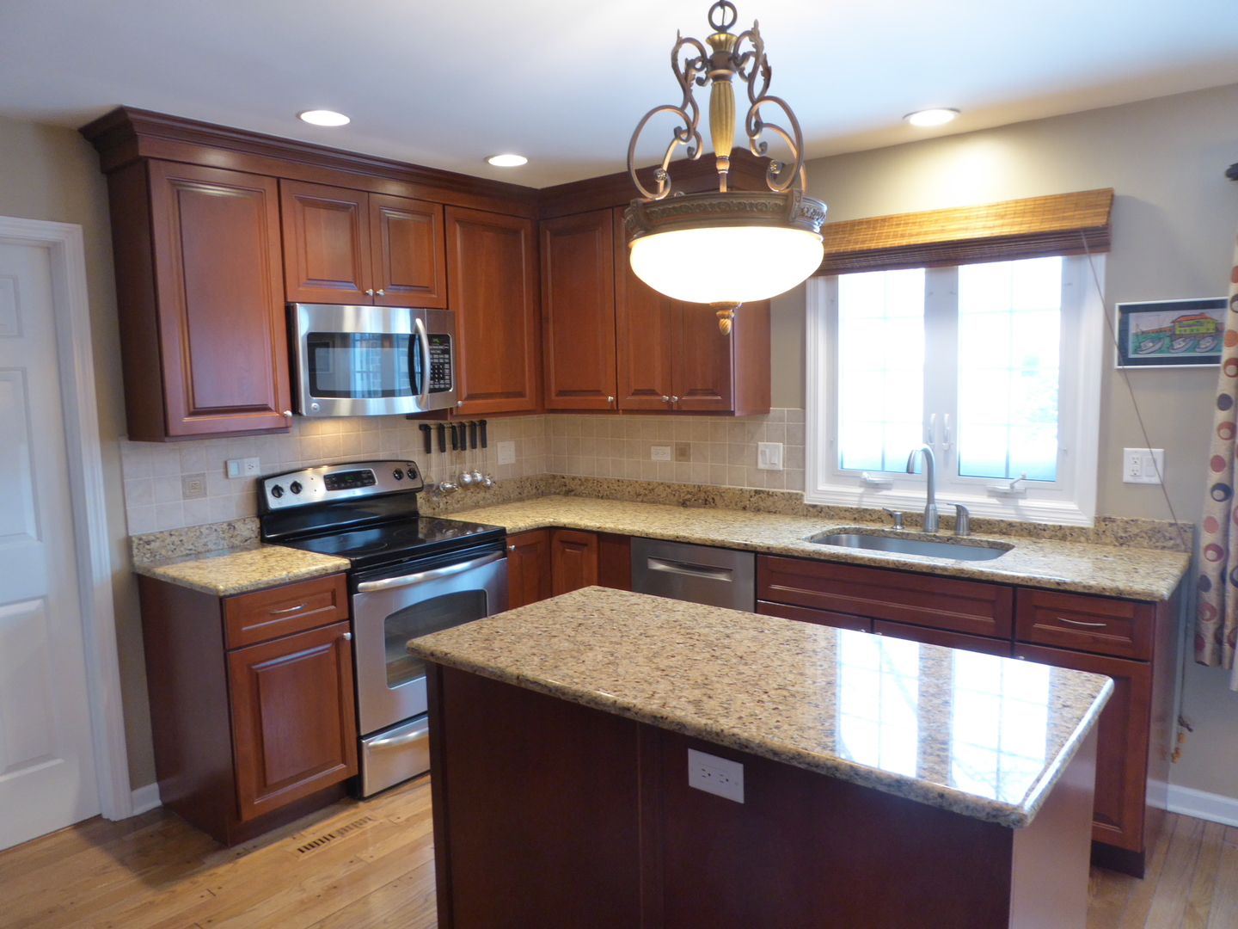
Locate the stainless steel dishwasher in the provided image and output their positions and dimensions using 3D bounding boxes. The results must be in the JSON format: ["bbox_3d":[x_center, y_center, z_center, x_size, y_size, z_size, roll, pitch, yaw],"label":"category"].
[{"bbox_3d":[0.474,0.720,3.682,0.600,0.863,0.600,3,8,39],"label":"stainless steel dishwasher"}]

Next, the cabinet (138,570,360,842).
[{"bbox_3d":[-1.340,0.822,3.141,0.610,0.883,0.453,3,8,39],"label":"cabinet"}]

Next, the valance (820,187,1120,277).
[{"bbox_3d":[1.193,-0.846,3.242,1.177,0.213,0.110,3,8,39],"label":"valance"}]

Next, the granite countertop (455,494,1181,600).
[{"bbox_3d":[0.473,0.283,3.454,2.976,0.034,0.908,3,8,39],"label":"granite countertop"}]

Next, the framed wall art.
[{"bbox_3d":[1.859,-0.437,2.865,0.353,0.220,0.022,3,8,39],"label":"framed wall art"}]

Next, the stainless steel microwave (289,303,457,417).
[{"bbox_3d":[-1.087,-0.432,3.588,0.410,0.420,0.765,3,8,39],"label":"stainless steel microwave"}]

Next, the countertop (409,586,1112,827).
[{"bbox_3d":[0.251,0.455,1.958,1.427,0.032,0.697,3,8,39],"label":"countertop"}]

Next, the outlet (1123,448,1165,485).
[{"bbox_3d":[1.788,0.005,2.926,0.116,0.116,0.009,3,8,39],"label":"outlet"}]

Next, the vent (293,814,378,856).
[{"bbox_3d":[-0.976,1.275,2.958,0.070,0.010,0.295,3,8,39],"label":"vent"}]

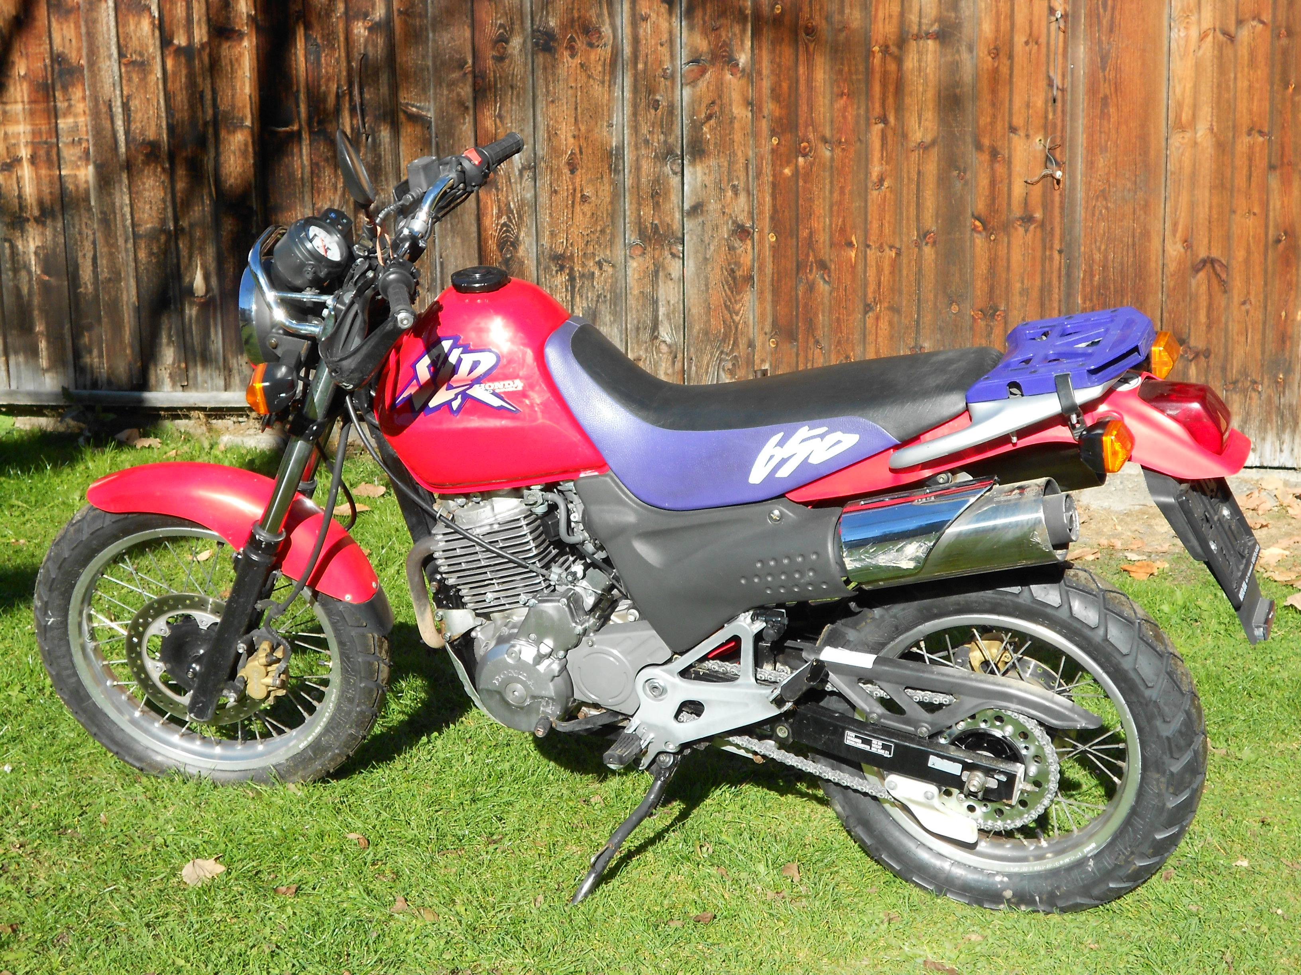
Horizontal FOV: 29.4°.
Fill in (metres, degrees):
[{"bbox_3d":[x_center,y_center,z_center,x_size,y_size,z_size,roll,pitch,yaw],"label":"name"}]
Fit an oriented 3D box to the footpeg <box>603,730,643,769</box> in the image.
[{"bbox_3d":[-0.043,0.416,3.932,0.040,0.032,0.092,5,19,20],"label":"footpeg"}]

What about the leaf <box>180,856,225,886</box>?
[{"bbox_3d":[-0.760,0.653,4.215,0.075,0.025,0.085,-1,14,0],"label":"leaf"}]

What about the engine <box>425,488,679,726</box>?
[{"bbox_3d":[-0.126,0.183,4.134,0.420,0.430,0.350,5,23,20],"label":"engine"}]

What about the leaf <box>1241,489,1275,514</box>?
[{"bbox_3d":[1.622,0.037,6.636,0.095,0.035,0.110,-1,14,0],"label":"leaf"}]

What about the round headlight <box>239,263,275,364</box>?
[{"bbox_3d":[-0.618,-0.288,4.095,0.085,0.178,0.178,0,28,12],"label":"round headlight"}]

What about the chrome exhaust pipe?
[{"bbox_3d":[0.451,0.068,3.683,0.385,0.125,0.120,-8,18,25],"label":"chrome exhaust pipe"}]

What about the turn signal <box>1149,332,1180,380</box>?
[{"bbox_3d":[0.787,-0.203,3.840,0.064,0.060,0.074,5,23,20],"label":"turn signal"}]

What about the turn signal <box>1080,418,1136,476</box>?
[{"bbox_3d":[0.642,-0.057,3.492,0.070,0.060,0.068,5,25,20],"label":"turn signal"}]

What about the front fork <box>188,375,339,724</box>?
[{"bbox_3d":[-0.635,0.048,4.284,0.070,0.840,0.240,24,31,-1],"label":"front fork"}]

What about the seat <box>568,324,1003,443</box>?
[{"bbox_3d":[0.212,-0.177,3.850,0.700,0.135,0.280,5,23,20],"label":"seat"}]

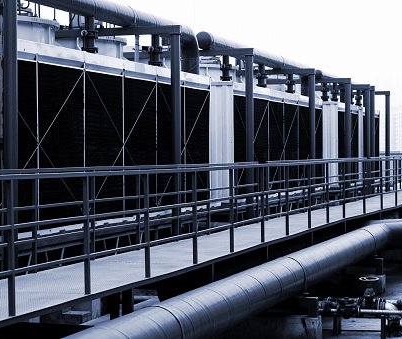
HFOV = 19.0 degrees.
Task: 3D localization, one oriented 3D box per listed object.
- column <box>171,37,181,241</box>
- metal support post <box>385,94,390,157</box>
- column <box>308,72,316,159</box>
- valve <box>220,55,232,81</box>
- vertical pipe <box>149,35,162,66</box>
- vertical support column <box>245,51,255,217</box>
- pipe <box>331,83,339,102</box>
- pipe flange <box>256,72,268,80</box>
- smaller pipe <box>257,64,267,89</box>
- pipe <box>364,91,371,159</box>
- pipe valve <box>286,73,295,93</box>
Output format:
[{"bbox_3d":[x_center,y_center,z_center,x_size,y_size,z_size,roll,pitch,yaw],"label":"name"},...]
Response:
[{"bbox_3d":[-0.369,-0.431,18.821,0.155,3.400,0.155,0,1,17],"label":"column"},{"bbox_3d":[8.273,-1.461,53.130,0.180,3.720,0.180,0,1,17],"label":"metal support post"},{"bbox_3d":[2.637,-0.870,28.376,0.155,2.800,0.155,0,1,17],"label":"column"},{"bbox_3d":[0.517,-2.095,24.678,0.250,0.520,0.250,-1,1,0],"label":"valve"},{"bbox_3d":[-0.777,-2.035,20.566,0.190,0.540,0.190,0,1,17],"label":"vertical pipe"},{"bbox_3d":[0.966,-0.553,23.062,0.155,3.350,0.155,0,1,17],"label":"vertical support column"},{"bbox_3d":[4.016,-2.296,35.798,0.200,0.600,0.200,0,1,17],"label":"pipe"},{"bbox_3d":[1.398,-2.126,27.483,0.250,0.170,0.260,0,1,17],"label":"pipe flange"},{"bbox_3d":[1.413,-2.134,27.528,0.190,0.550,0.190,0,1,17],"label":"smaller pipe"},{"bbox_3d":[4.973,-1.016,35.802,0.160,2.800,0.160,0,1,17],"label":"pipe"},{"bbox_3d":[2.255,-2.154,30.204,0.250,0.450,0.250,0,1,17],"label":"pipe valve"}]

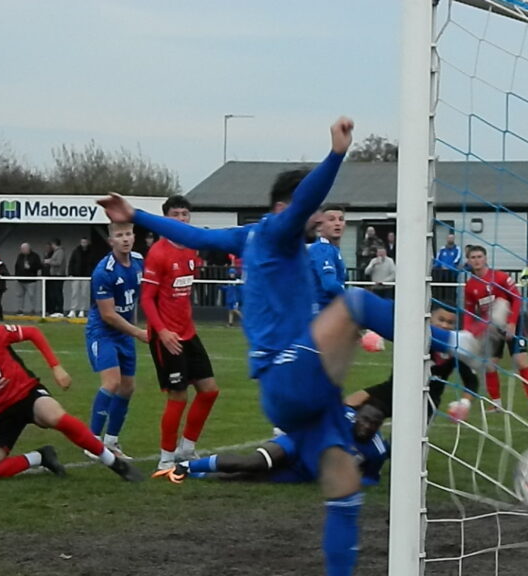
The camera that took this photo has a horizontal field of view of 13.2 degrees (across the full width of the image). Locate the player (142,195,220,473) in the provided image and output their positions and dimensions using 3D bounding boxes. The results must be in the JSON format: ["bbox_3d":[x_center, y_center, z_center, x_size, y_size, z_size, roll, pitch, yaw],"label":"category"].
[{"bbox_3d":[-0.540,0.293,14.900,0.460,1.790,0.540,1,0,44],"label":"player"}]

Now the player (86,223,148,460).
[{"bbox_3d":[-1.000,0.352,15.650,0.520,1.650,0.560,1,0,-42],"label":"player"}]

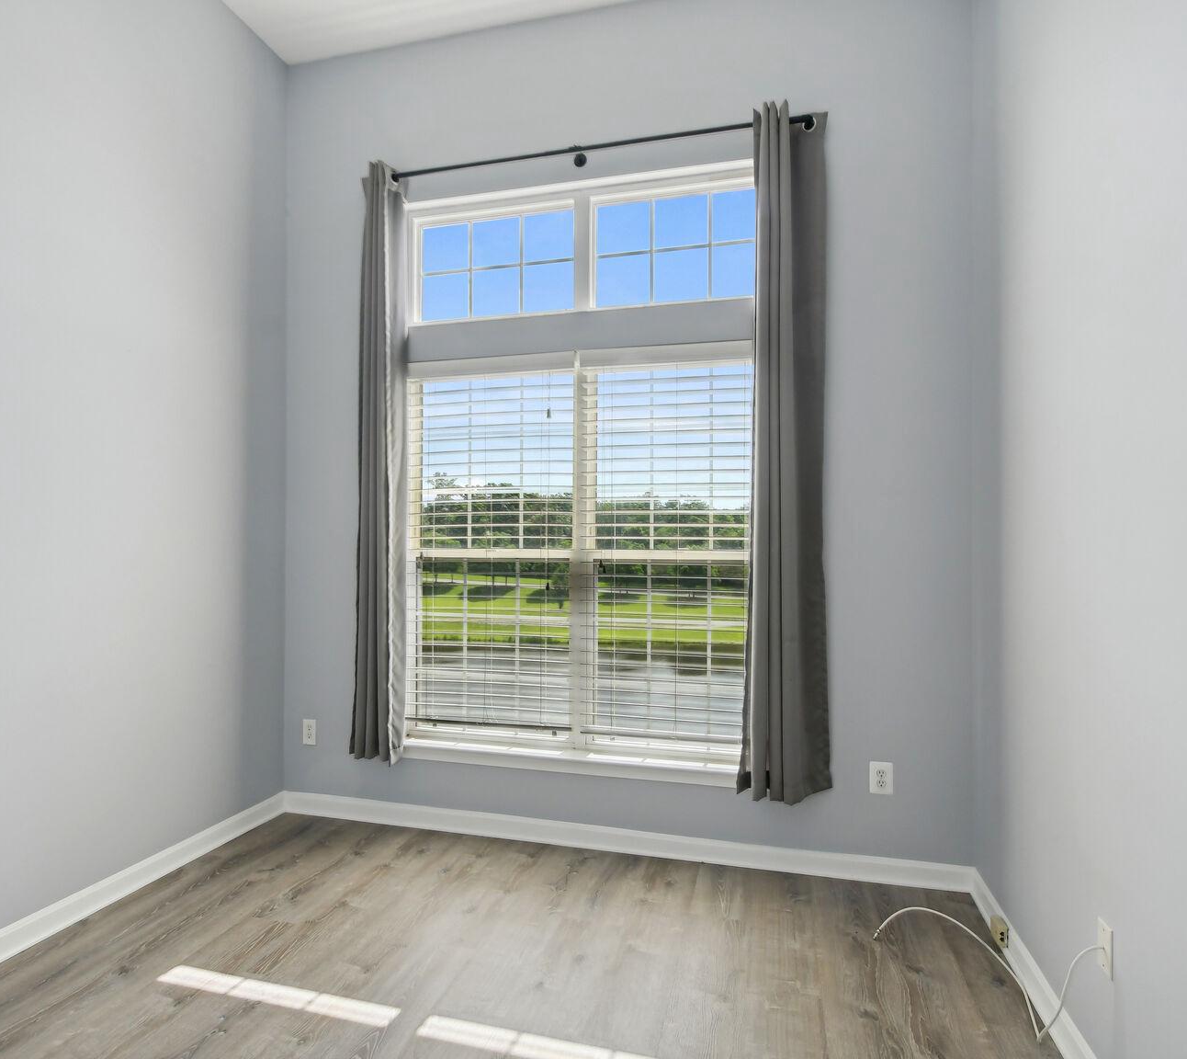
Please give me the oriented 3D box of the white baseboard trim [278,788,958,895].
[{"bbox_3d":[-0.037,1.318,2.839,3.010,0.101,0.018,0,-1,14],"label":"white baseboard trim"}]

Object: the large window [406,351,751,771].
[{"bbox_3d":[-0.070,0.105,2.927,1.638,1.752,0.110,0,-1,14],"label":"large window"}]

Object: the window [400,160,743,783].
[{"bbox_3d":[-0.069,-0.253,2.932,1.638,2.525,0.110,0,-1,14],"label":"window"}]

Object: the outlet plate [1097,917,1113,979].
[{"bbox_3d":[1.178,0.966,1.525,0.007,0.115,0.070,0,-1,14],"label":"outlet plate"}]

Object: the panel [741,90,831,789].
[{"bbox_3d":[0.756,-0.302,2.588,0.330,2.722,0.120,0,-1,14],"label":"panel"}]

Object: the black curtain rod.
[{"bbox_3d":[-0.080,-1.607,2.848,1.972,0.050,0.095,0,-1,14],"label":"black curtain rod"}]

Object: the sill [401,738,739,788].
[{"bbox_3d":[-0.080,1.012,2.894,1.660,0.067,0.125,0,-1,14],"label":"sill"}]

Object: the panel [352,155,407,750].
[{"bbox_3d":[-0.966,-0.302,3.016,0.270,2.722,0.120,0,-1,14],"label":"panel"}]

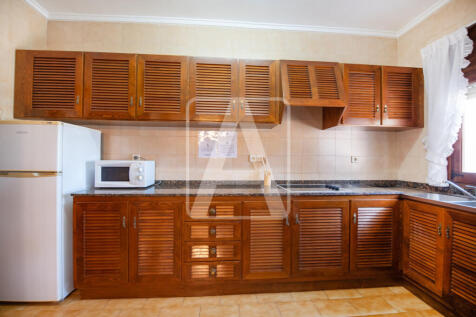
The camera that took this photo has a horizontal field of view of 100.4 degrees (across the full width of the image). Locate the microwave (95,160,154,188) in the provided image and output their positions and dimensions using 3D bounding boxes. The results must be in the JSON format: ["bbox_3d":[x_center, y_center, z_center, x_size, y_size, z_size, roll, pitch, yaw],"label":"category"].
[{"bbox_3d":[-1.108,0.148,1.991,0.446,0.257,0.317,0,0,-4],"label":"microwave"}]

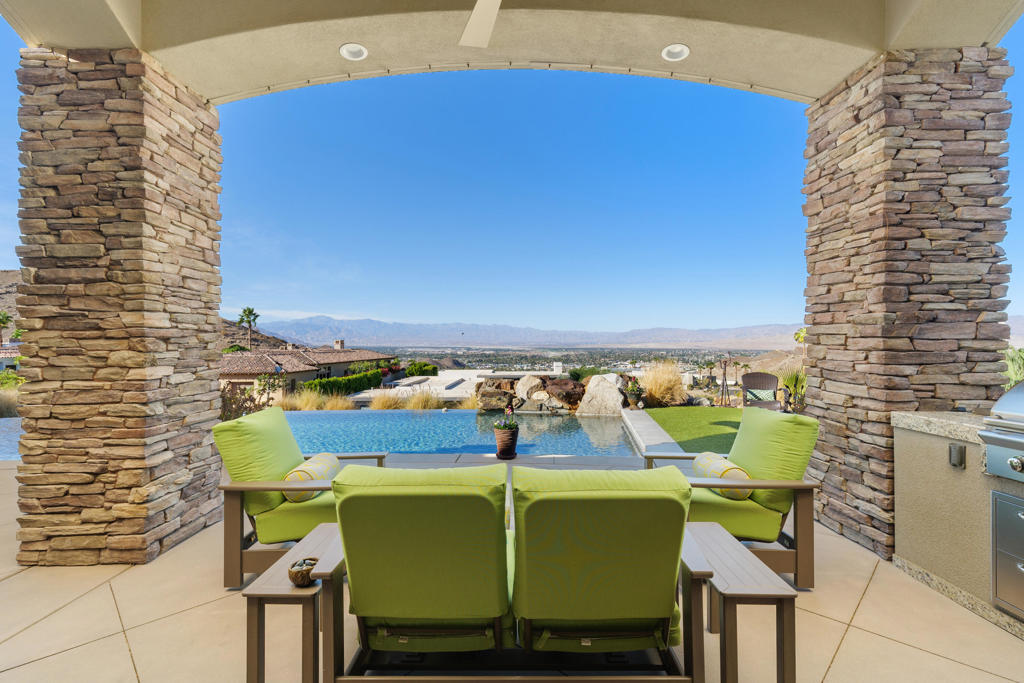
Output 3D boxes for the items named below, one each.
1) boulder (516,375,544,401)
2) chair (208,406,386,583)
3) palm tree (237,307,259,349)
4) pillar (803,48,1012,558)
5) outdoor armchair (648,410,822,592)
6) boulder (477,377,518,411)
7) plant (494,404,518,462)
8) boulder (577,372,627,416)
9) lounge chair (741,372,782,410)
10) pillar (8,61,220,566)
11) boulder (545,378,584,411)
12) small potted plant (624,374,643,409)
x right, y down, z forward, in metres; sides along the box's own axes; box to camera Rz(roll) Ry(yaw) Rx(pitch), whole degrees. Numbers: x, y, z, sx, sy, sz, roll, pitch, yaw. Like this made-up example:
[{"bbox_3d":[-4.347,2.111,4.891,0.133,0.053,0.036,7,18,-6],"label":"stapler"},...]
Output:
[{"bbox_3d":[0.410,1.010,10.000,0.610,0.570,0.500,0,0,0],"label":"boulder"},{"bbox_3d":[-1.360,0.955,2.980,0.870,0.890,0.780,0,0,-2],"label":"chair"},{"bbox_3d":[-40.700,-1.400,70.000,3.400,8.000,3.400,0,0,0],"label":"palm tree"},{"bbox_3d":[2.780,-0.240,3.260,0.850,3.260,0.700,0,0,0],"label":"pillar"},{"bbox_3d":[1.400,0.955,2.980,0.870,0.890,0.780,0,0,3],"label":"outdoor armchair"},{"bbox_3d":[-0.310,1.130,9.900,0.900,0.730,0.700,0,0,0],"label":"boulder"},{"bbox_3d":[-0.070,1.080,5.450,0.300,0.660,0.300,0,0,0],"label":"plant"},{"bbox_3d":[1.850,1.070,9.400,1.000,0.880,0.750,0,0,0],"label":"boulder"},{"bbox_3d":[4.050,0.960,7.400,0.660,0.880,0.680,0,0,22],"label":"lounge chair"},{"bbox_3d":[-2.720,-0.230,3.220,0.850,3.260,0.700,0,0,0],"label":"pillar"},{"bbox_3d":[1.130,1.140,9.800,0.870,0.690,0.680,0,0,0],"label":"boulder"},{"bbox_3d":[2.530,1.040,9.400,0.430,0.730,0.430,0,0,0],"label":"small potted plant"}]

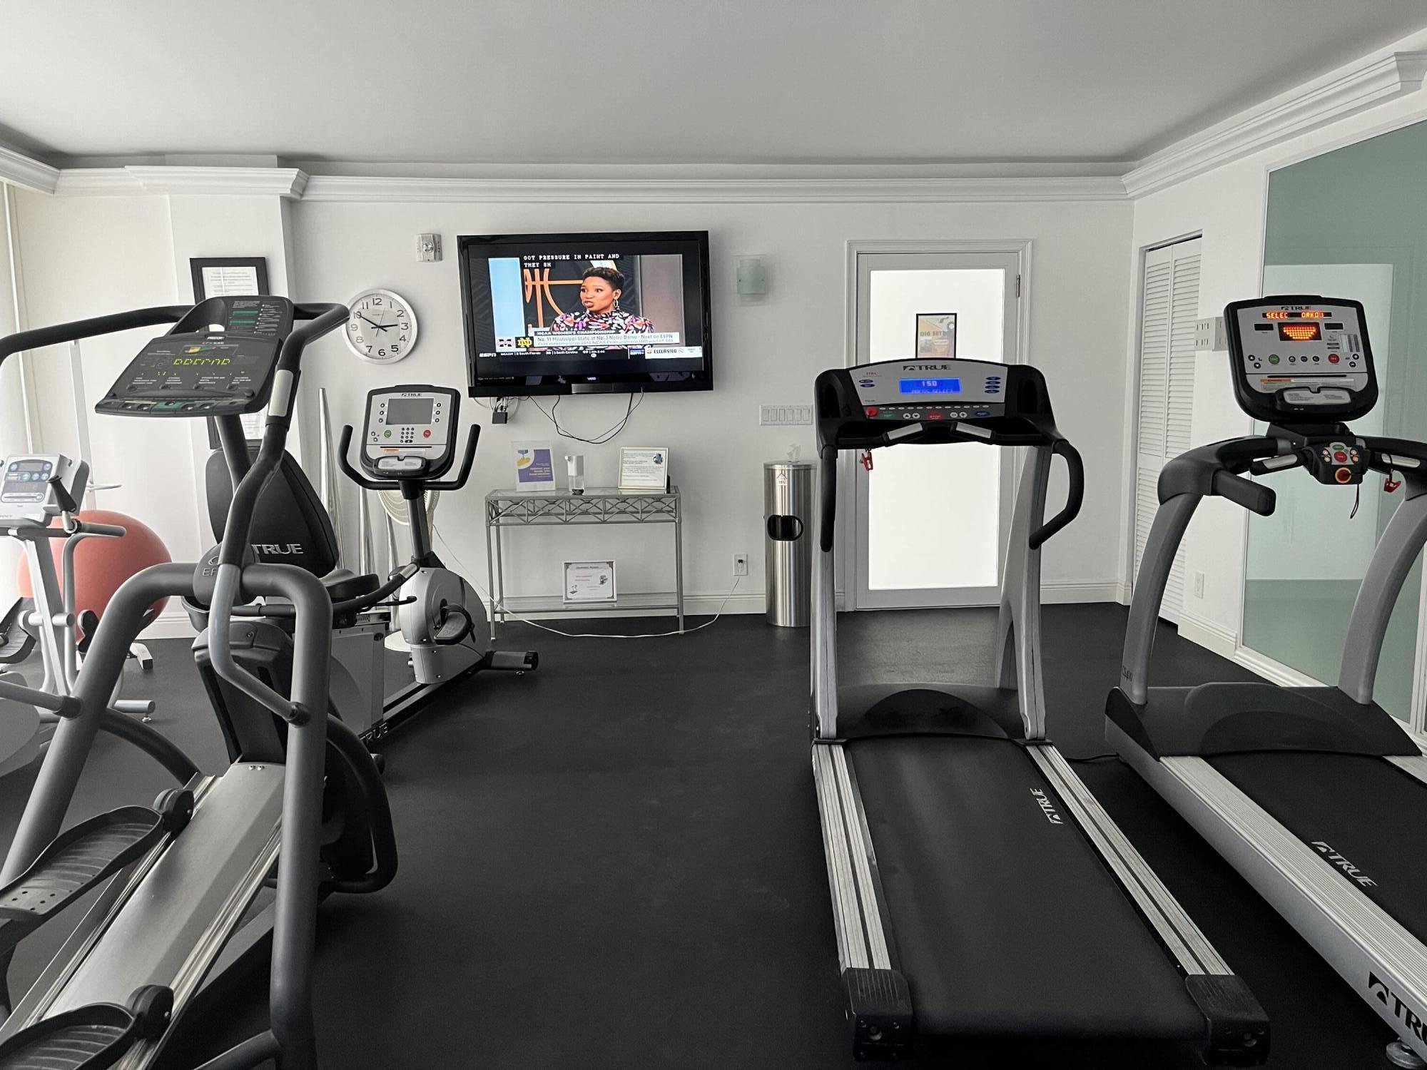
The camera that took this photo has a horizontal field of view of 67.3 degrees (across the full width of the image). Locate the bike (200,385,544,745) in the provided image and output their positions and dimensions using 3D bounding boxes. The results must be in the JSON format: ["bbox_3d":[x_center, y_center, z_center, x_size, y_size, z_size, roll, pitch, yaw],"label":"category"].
[{"bbox_3d":[-1.254,0.098,4.143,0.660,1.345,1.620,1,8,10],"label":"bike"}]

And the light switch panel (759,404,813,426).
[{"bbox_3d":[0.412,-0.675,6.049,0.303,0.118,0.012,-1,8,-4],"label":"light switch panel"}]

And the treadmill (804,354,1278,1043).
[{"bbox_3d":[0.680,0.204,2.910,0.800,1.370,2.020,0,8,3],"label":"treadmill"}]

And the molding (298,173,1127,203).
[{"bbox_3d":[0.066,-1.867,5.827,4.635,0.113,0.125,-1,8,-4],"label":"molding"}]

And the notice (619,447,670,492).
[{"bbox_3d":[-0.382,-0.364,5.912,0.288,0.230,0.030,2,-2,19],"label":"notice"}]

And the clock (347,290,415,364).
[{"bbox_3d":[-1.803,-1.134,5.826,0.393,0.393,0.050,-1,8,-4],"label":"clock"}]

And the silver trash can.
[{"bbox_3d":[0.430,0.043,5.925,0.290,0.886,0.290,-1,8,0],"label":"silver trash can"}]

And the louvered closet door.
[{"bbox_3d":[2.457,-0.546,5.800,0.035,2.000,0.610,-1,8,-3],"label":"louvered closet door"}]

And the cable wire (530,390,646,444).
[{"bbox_3d":[-0.701,-0.661,5.943,0.624,0.316,0.090,-1,8,-4],"label":"cable wire"}]

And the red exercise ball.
[{"bbox_3d":[-2.965,0.205,5.165,0.654,0.654,0.654,-6,10,-30],"label":"red exercise ball"}]

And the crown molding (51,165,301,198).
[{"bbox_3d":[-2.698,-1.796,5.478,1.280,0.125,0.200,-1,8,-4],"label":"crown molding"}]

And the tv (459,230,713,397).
[{"bbox_3d":[-0.672,-1.187,5.782,1.316,0.840,0.100,-1,11,-4],"label":"tv"}]

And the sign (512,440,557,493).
[{"bbox_3d":[-0.986,-0.379,5.884,0.214,0.275,0.075,-3,8,-14],"label":"sign"}]

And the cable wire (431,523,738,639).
[{"bbox_3d":[-0.652,0.199,5.885,1.650,0.640,0.500,-1,8,-4],"label":"cable wire"}]

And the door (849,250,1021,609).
[{"bbox_3d":[1.273,-0.589,6.181,0.947,2.040,0.060,-1,8,-4],"label":"door"}]

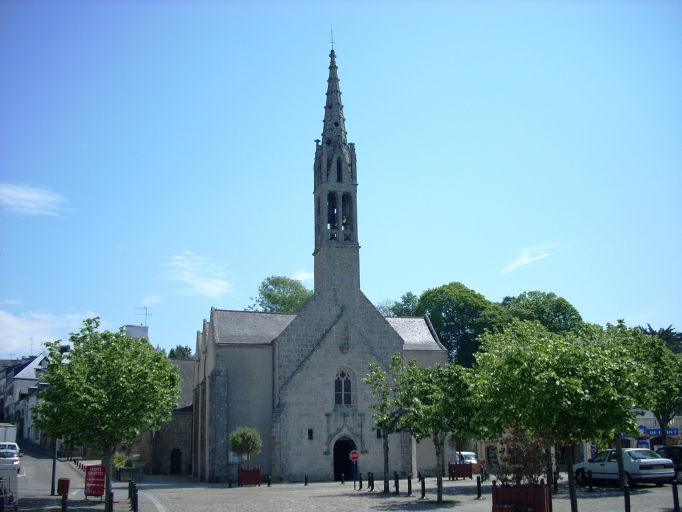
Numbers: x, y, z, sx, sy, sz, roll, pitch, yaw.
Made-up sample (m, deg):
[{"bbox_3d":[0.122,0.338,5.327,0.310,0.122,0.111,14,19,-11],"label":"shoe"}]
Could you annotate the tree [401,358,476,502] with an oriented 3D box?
[{"bbox_3d":[3.093,5.525,23.161,2.409,4.327,2.409,-2,-15,0],"label":"tree"}]

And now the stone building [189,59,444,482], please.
[{"bbox_3d":[-3.849,2.038,55.276,14.600,28.000,25.000,3,-16,-17],"label":"stone building"}]

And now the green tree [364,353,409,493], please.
[{"bbox_3d":[1.848,6.597,29.019,1.950,5.344,1.950,-2,-15,0],"label":"green tree"}]

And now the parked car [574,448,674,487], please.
[{"bbox_3d":[10.944,8.273,28.655,1.690,1.410,4.250,3,-16,-18],"label":"parked car"}]

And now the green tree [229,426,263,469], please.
[{"bbox_3d":[-4.916,9.893,37.651,1.725,2.123,1.725,-2,-15,0],"label":"green tree"}]

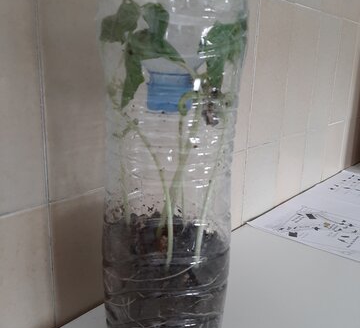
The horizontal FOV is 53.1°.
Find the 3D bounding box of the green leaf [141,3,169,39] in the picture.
[{"bbox_3d":[-0.015,-0.085,0.214,0.015,0.020,0.014,2,15,0],"label":"green leaf"}]

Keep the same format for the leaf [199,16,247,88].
[{"bbox_3d":[0.026,-0.067,0.217,0.029,0.040,0.025,2,15,0],"label":"leaf"}]

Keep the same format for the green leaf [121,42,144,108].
[{"bbox_3d":[-0.029,-0.055,0.223,0.015,0.040,0.016,2,15,0],"label":"green leaf"}]

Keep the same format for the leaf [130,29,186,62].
[{"bbox_3d":[-0.014,-0.071,0.217,0.033,0.018,0.020,2,15,0],"label":"leaf"}]

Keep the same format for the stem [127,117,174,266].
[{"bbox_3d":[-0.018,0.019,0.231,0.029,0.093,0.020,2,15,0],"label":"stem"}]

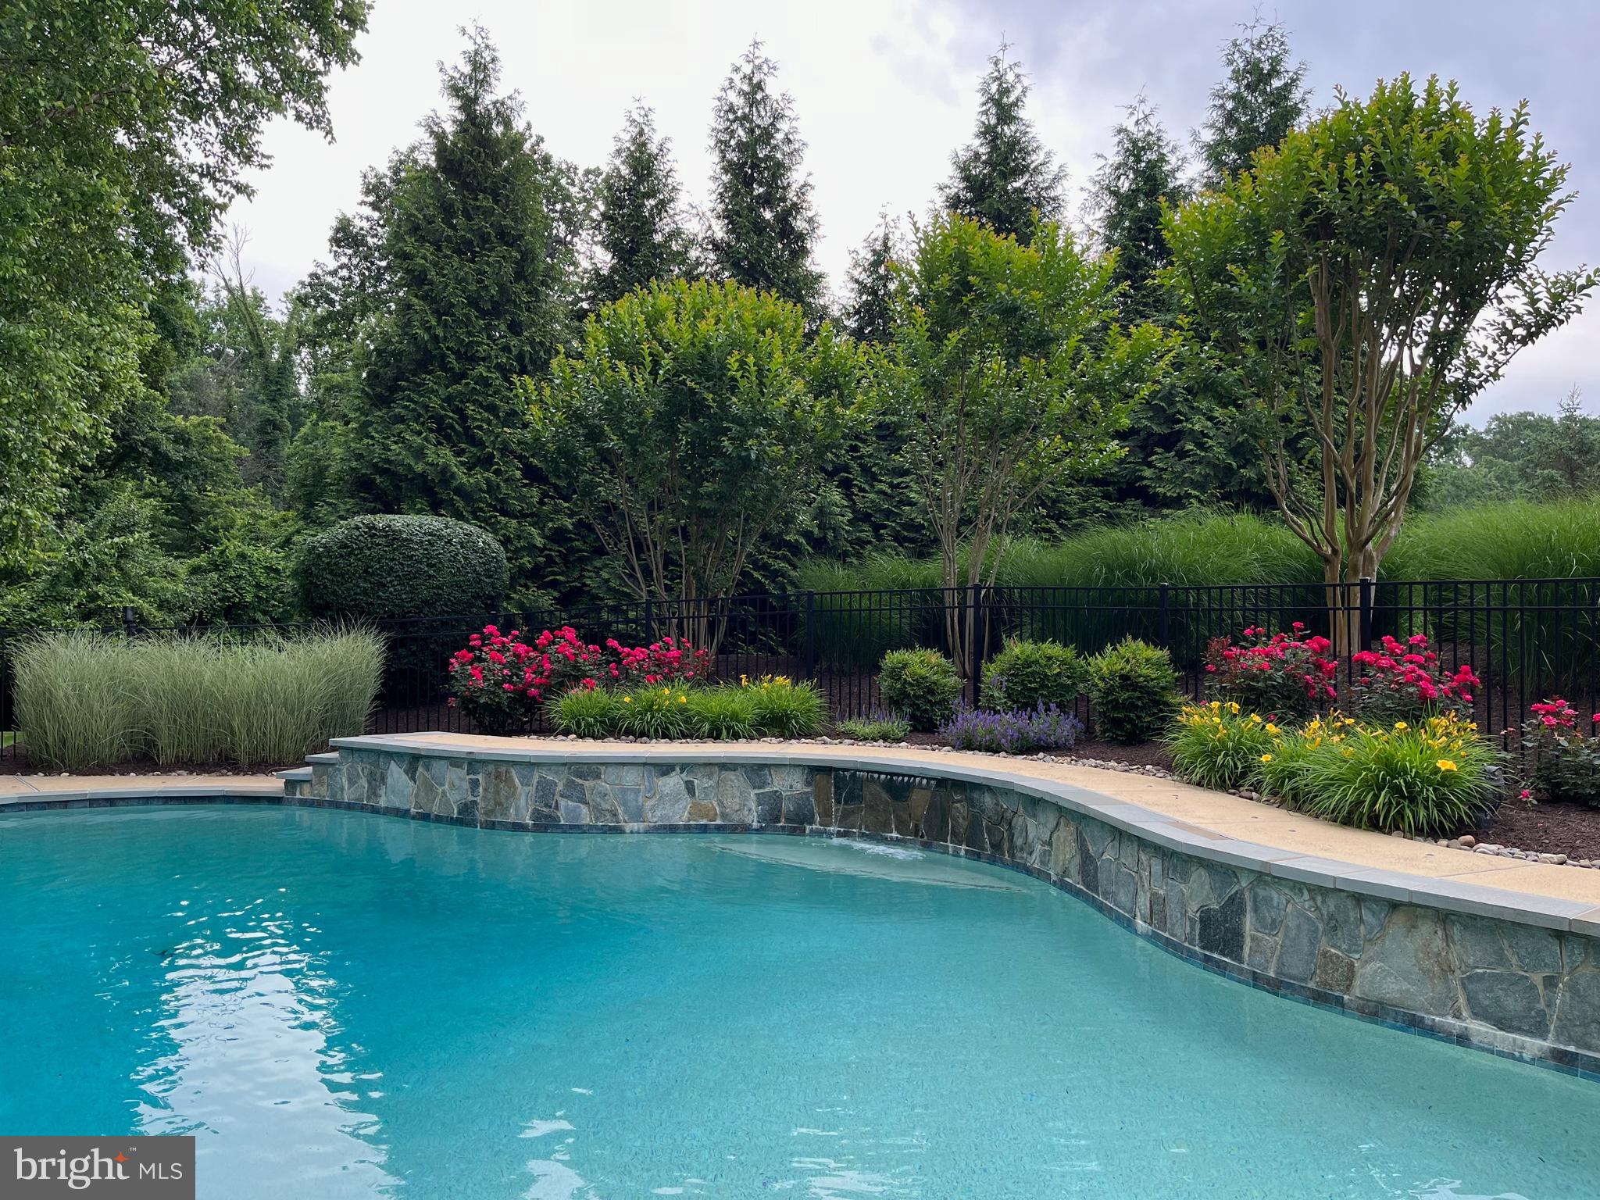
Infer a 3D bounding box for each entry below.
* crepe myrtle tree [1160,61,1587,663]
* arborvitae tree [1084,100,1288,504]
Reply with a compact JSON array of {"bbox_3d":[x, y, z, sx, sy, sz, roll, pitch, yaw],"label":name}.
[{"bbox_3d":[5.907,-2.373,12.200,4.370,5.900,4.100,0,0,0],"label":"crepe myrtle tree"},{"bbox_3d":[5.349,-3.236,17.000,2.830,7.730,2.800,0,0,0],"label":"arborvitae tree"}]

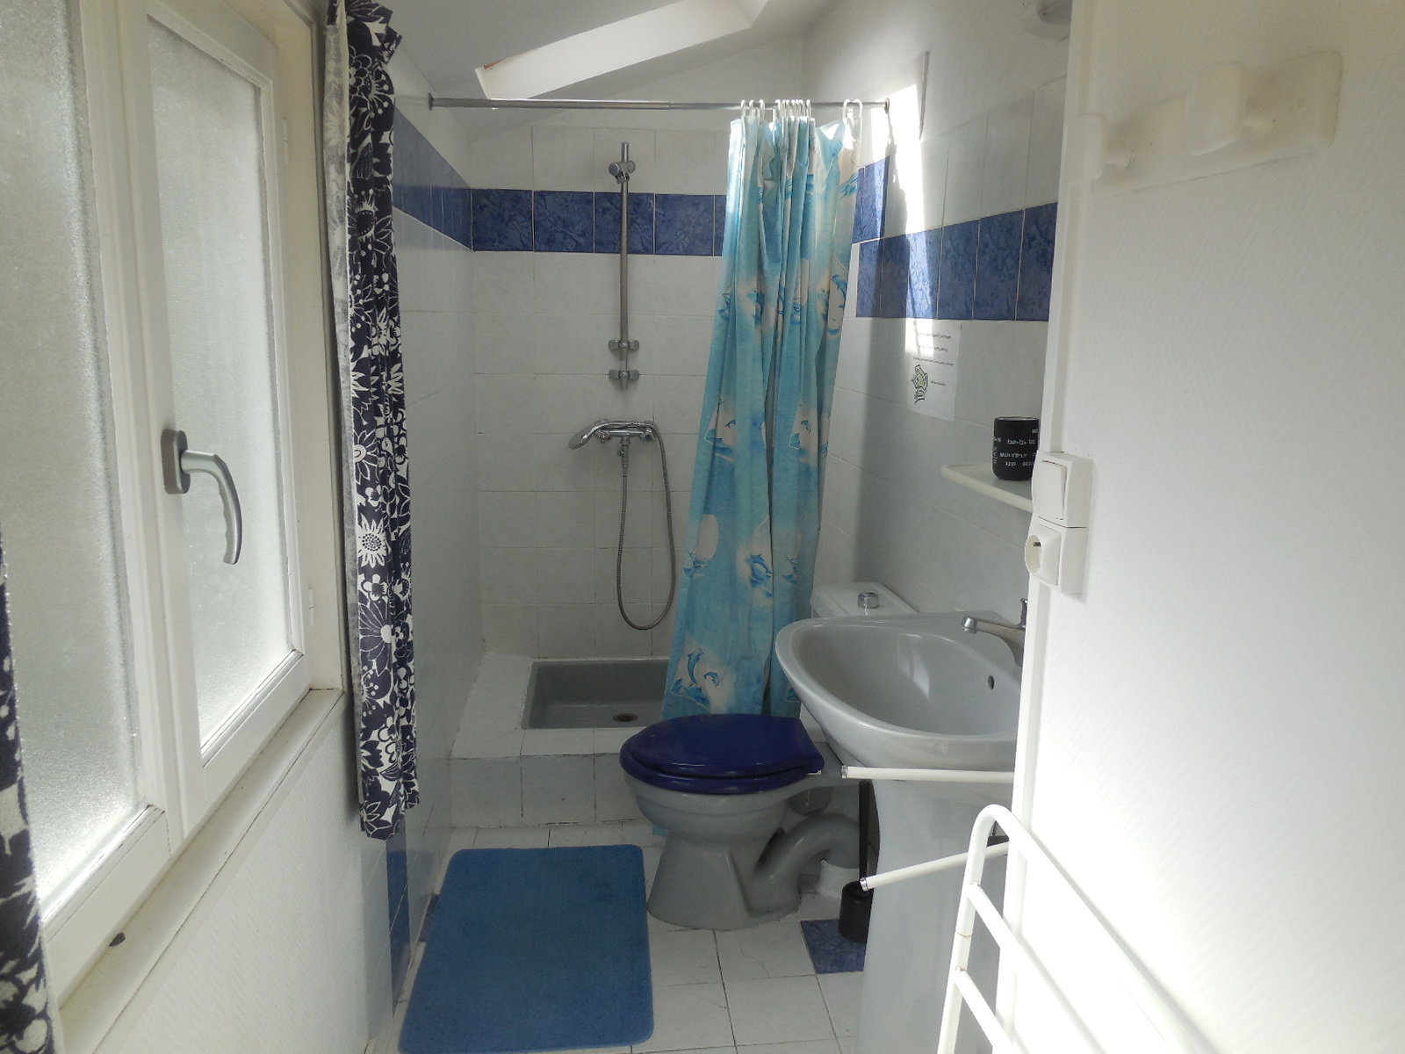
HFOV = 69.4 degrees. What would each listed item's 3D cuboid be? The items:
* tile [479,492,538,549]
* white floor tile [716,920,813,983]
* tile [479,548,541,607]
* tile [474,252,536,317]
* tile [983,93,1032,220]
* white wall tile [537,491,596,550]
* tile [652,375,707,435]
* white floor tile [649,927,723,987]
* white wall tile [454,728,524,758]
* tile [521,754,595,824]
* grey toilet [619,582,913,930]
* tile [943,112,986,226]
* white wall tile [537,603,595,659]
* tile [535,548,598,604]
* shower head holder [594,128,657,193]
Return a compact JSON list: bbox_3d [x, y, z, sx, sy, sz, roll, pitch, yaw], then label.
[{"bbox_3d":[-0.675,-0.028,3.543,0.200,0.200,0.012,0,11,-4],"label":"tile"},{"bbox_3d":[0.135,0.938,2.245,0.199,0.010,0.199,-1,10,-4],"label":"white floor tile"},{"bbox_3d":[-0.675,0.170,3.548,0.199,0.199,0.010,0,10,-4],"label":"tile"},{"bbox_3d":[-0.649,-0.802,3.341,0.194,0.197,0.010,-1,12,-8],"label":"tile"},{"bbox_3d":[0.567,-0.691,1.899,0.010,0.198,0.198,-1,12,-8],"label":"tile"},{"bbox_3d":[-0.475,-0.027,3.557,0.200,0.200,0.012,0,11,-4],"label":"white wall tile"},{"bbox_3d":[-0.068,-0.417,3.486,0.199,0.199,0.010,0,10,-4],"label":"tile"},{"bbox_3d":[-0.064,0.961,2.269,0.200,0.012,0.200,0,11,-6],"label":"white floor tile"},{"bbox_3d":[-0.602,0.617,2.875,0.195,0.012,0.200,0,11,-6],"label":"white wall tile"},{"bbox_3d":[-0.398,0.726,2.808,0.200,0.198,0.010,0,10,-4],"label":"tile"},{"bbox_3d":[0.136,0.536,2.347,0.645,0.745,0.380,-1,10,-6],"label":"grey toilet"},{"bbox_3d":[0.552,-0.738,2.118,0.012,0.200,0.200,-1,12,-9],"label":"tile"},{"bbox_3d":[-0.478,0.367,3.594,0.199,0.199,0.010,0,10,-4],"label":"white wall tile"},{"bbox_3d":[-0.475,0.174,3.574,0.203,0.203,0.010,-1,12,-8],"label":"tile"},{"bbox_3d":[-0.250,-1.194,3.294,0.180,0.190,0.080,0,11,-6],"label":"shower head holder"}]

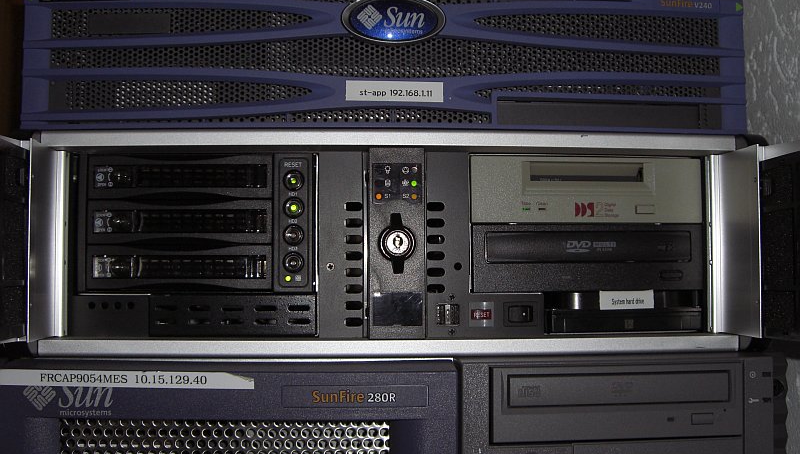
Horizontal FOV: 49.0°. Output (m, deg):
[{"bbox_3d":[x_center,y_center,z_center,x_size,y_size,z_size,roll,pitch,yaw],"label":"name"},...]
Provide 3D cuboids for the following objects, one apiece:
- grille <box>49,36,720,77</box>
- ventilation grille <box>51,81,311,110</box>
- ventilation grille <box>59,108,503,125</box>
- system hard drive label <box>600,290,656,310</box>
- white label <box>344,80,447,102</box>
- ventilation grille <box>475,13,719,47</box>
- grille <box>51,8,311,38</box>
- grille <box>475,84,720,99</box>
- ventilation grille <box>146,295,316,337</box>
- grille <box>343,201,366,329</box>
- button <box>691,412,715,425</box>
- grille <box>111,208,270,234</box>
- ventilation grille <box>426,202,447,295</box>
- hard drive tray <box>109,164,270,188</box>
[{"bbox_3d":[-0.005,-0.105,0.543,0.415,0.025,0.007,0,-3,-3],"label":"grille"},{"bbox_3d":[-0.130,-0.080,0.535,0.152,0.018,0.006,0,-3,-3],"label":"ventilation grille"},{"bbox_3d":[-0.068,-0.065,0.515,0.245,0.010,0.005,0,-3,-4],"label":"ventilation grille"},{"bbox_3d":[0.143,0.046,0.553,0.035,0.012,0.001,0,-3,-4],"label":"system hard drive label"},{"bbox_3d":[-0.003,-0.079,0.513,0.057,0.012,0.001,0,-3,-4],"label":"white label"},{"bbox_3d":[0.119,-0.118,0.530,0.149,0.020,0.005,0,-3,-4],"label":"ventilation grille"},{"bbox_3d":[-0.133,-0.125,0.537,0.158,0.018,0.006,0,-3,-3],"label":"grille"},{"bbox_3d":[0.124,-0.084,0.549,0.156,0.009,0.006,0,-3,-3],"label":"grille"},{"bbox_3d":[-0.103,0.054,0.541,0.103,0.025,0.006,0,-3,-2],"label":"ventilation grille"},{"bbox_3d":[-0.028,0.023,0.536,0.012,0.075,0.004,0,-3,-4],"label":"grille"},{"bbox_3d":[0.173,0.110,0.503,0.013,0.007,0.004,0,-3,-4],"label":"button"},{"bbox_3d":[-0.131,-0.003,0.543,0.099,0.015,0.008,0,-3,-2],"label":"grille"},{"bbox_3d":[0.022,0.013,0.540,0.012,0.056,0.004,0,-3,-4],"label":"ventilation grille"},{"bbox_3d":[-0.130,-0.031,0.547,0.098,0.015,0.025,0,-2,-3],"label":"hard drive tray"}]

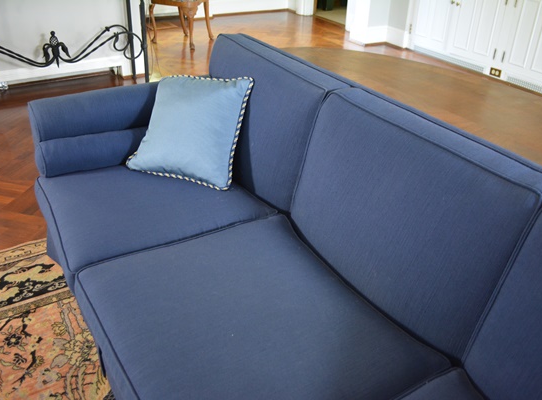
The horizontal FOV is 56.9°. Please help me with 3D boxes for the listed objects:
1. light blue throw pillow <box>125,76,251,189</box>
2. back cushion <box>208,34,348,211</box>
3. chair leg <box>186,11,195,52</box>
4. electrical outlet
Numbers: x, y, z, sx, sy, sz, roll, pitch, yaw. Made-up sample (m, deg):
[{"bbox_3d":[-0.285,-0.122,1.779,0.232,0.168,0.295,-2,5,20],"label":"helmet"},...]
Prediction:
[{"bbox_3d":[-0.295,-0.262,1.800,0.420,0.410,0.140,10,-11,22],"label":"light blue throw pillow"},{"bbox_3d":[-0.035,-0.301,1.859,0.160,0.430,0.740,-2,28,-33],"label":"back cushion"},{"bbox_3d":[-0.839,-1.796,5.239,0.075,0.400,0.075,17,34,25],"label":"chair leg"},{"bbox_3d":[2.043,-1.156,4.542,0.012,0.072,0.116,-14,34,-25],"label":"electrical outlet"}]

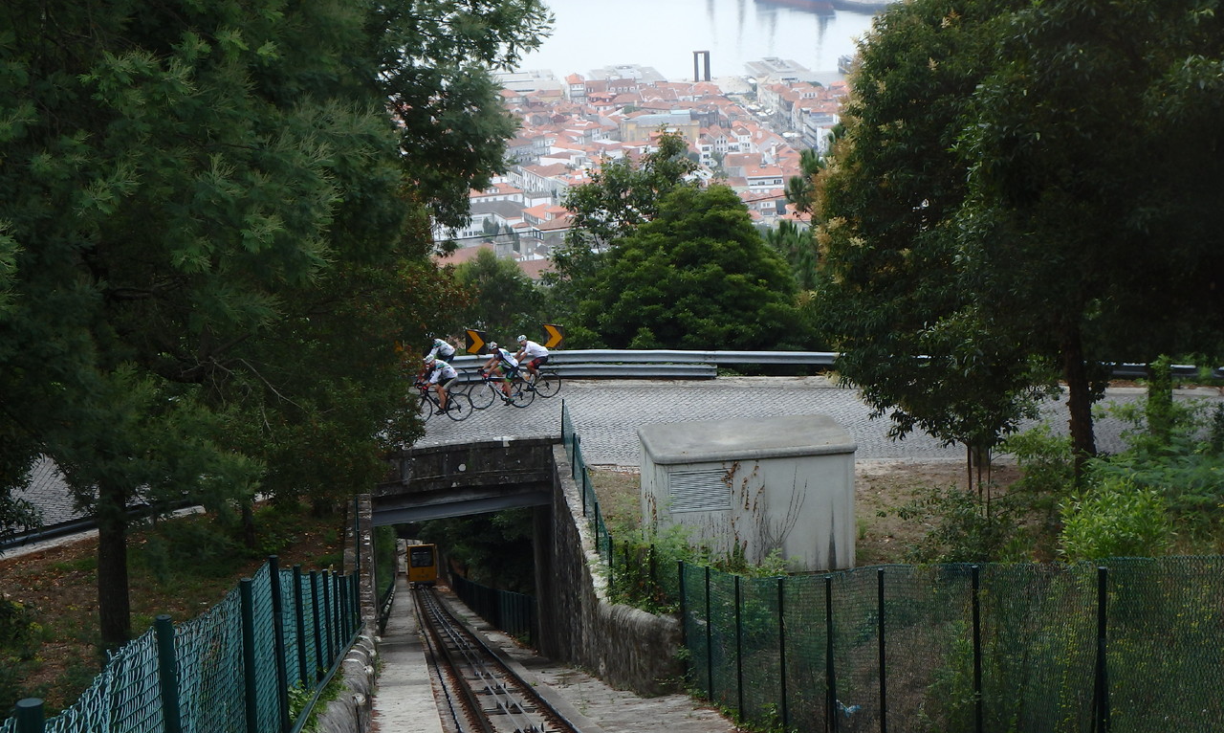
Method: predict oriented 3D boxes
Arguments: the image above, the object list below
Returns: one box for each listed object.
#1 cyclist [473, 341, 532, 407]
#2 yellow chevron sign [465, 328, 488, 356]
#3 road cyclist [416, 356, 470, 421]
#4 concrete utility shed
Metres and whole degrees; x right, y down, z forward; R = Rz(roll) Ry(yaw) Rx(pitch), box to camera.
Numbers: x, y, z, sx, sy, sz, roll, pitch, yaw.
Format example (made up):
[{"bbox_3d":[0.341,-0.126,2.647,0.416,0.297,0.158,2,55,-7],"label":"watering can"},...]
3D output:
[{"bbox_3d":[-2.765,0.234,62.099,1.650,1.680,0.480,-3,14,-4],"label":"cyclist"},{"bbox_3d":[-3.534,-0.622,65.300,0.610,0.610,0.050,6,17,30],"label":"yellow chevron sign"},{"bbox_3d":[-4.245,0.542,61.107,1.650,1.680,0.480,-4,14,-7],"label":"road cyclist"},{"bbox_3d":[2.703,2.597,50.448,4.040,2.600,2.396,-4,14,-6],"label":"concrete utility shed"}]

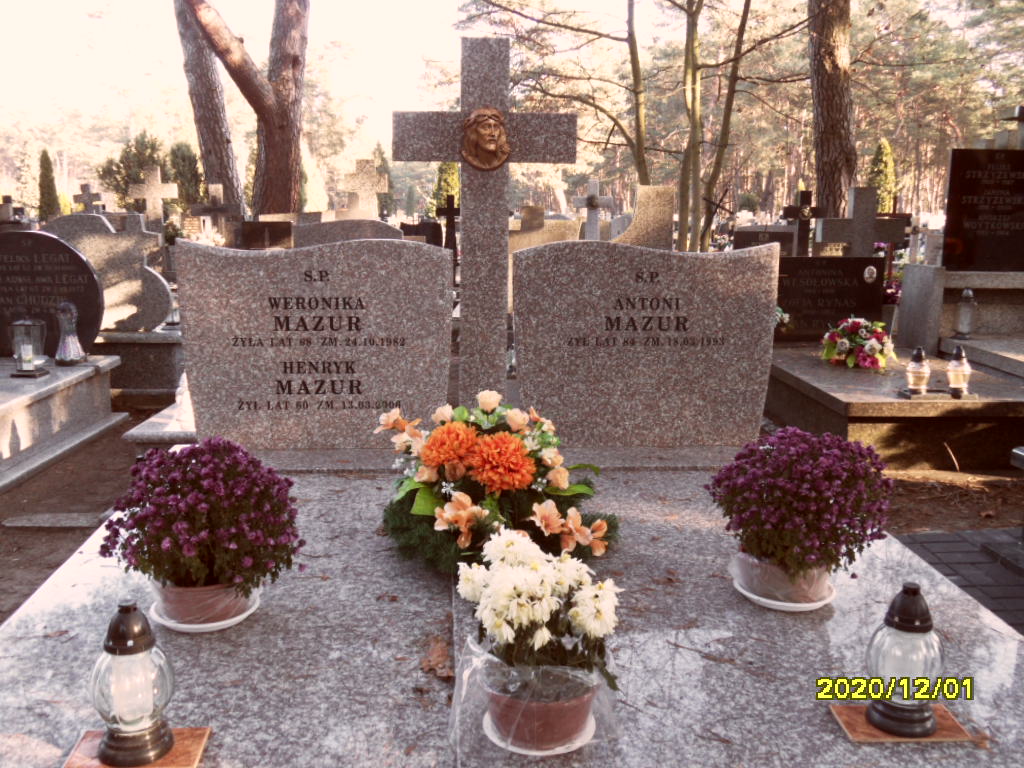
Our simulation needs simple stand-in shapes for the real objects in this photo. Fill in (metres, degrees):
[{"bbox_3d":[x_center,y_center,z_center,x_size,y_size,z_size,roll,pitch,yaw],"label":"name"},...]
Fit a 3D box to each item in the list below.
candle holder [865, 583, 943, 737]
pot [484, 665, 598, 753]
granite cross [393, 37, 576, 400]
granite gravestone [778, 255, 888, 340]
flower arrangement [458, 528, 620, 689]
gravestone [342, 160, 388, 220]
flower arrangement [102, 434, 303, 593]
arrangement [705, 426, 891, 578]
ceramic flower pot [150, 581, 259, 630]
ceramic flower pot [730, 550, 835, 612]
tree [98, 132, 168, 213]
[{"bbox_3d":[0.653,0.443,1.560,0.127,0.242,0.127,0,11,-4],"label":"candle holder"},{"bbox_3d":[0.049,0.519,1.551,0.185,0.086,0.185,1,11,0],"label":"pot"},{"bbox_3d":[-0.083,-0.411,2.898,0.545,1.220,0.110,0,11,-4],"label":"granite cross"},{"bbox_3d":[2.095,-0.578,6.419,0.870,0.570,0.100,0,11,-4],"label":"granite gravestone"},{"bbox_3d":[0.046,0.358,1.467,0.245,0.250,0.230,0,11,-4],"label":"flower arrangement"},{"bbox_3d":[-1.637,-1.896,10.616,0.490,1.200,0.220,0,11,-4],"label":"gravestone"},{"bbox_3d":[-0.618,0.250,1.863,0.400,0.300,0.380,0,11,-4],"label":"flower arrangement"},{"bbox_3d":[0.612,0.239,2.017,0.380,0.300,0.360,0,11,-4],"label":"arrangement"},{"bbox_3d":[-0.642,0.422,1.969,0.226,0.100,0.226,0,11,-4],"label":"ceramic flower pot"},{"bbox_3d":[0.585,0.396,2.037,0.225,0.100,0.225,1,11,0],"label":"ceramic flower pot"},{"bbox_3d":[-6.375,-3.081,16.226,1.250,2.350,1.200,0,11,-4],"label":"tree"}]

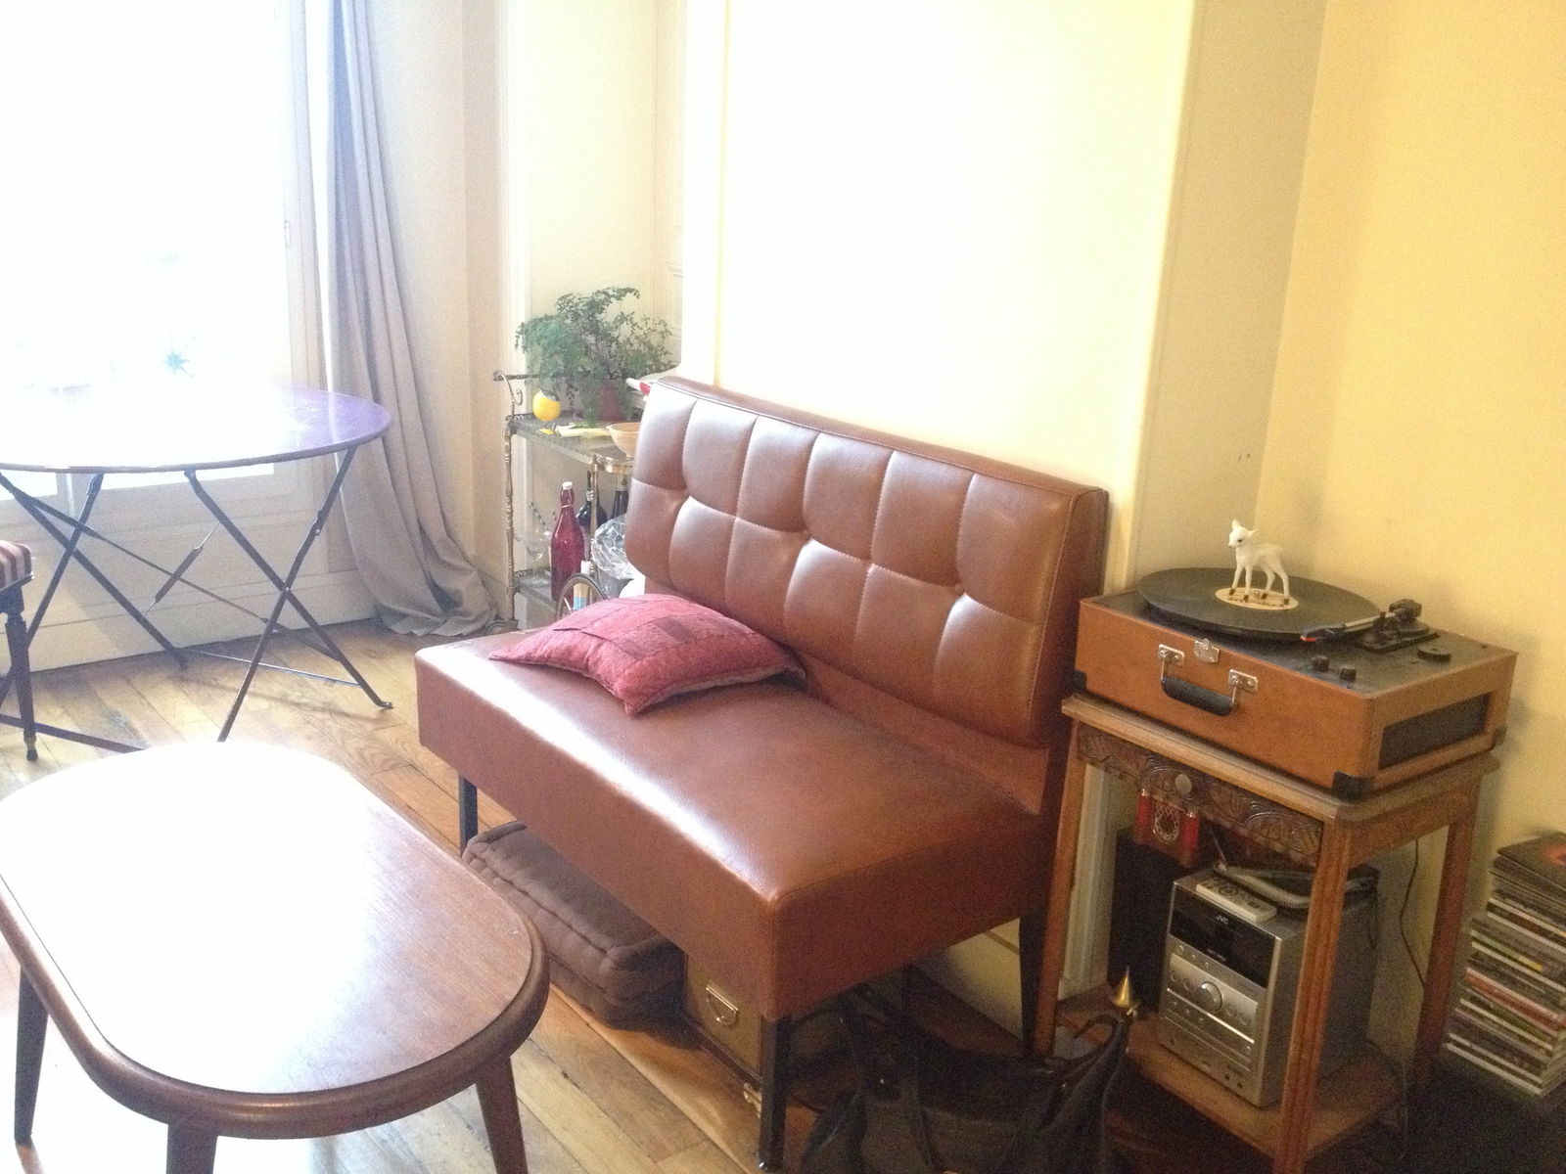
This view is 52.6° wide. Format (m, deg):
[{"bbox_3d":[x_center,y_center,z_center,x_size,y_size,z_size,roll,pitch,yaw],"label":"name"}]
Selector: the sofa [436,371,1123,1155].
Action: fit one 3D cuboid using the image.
[{"bbox_3d":[-0.106,0.198,2.620,0.575,0.900,1.095,-10,20,-36],"label":"sofa"}]

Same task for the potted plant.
[{"bbox_3d":[-0.497,-0.612,4.160,0.410,0.350,0.380,0,17,-7],"label":"potted plant"}]

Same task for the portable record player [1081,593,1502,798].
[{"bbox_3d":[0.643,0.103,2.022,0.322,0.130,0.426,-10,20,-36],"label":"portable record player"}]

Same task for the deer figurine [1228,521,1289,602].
[{"bbox_3d":[0.611,-0.033,2.029,0.070,0.103,0.038,2,16,-1],"label":"deer figurine"}]

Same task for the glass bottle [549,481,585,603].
[{"bbox_3d":[-0.548,-0.115,4.049,0.086,0.317,0.086,2,16,-1],"label":"glass bottle"}]

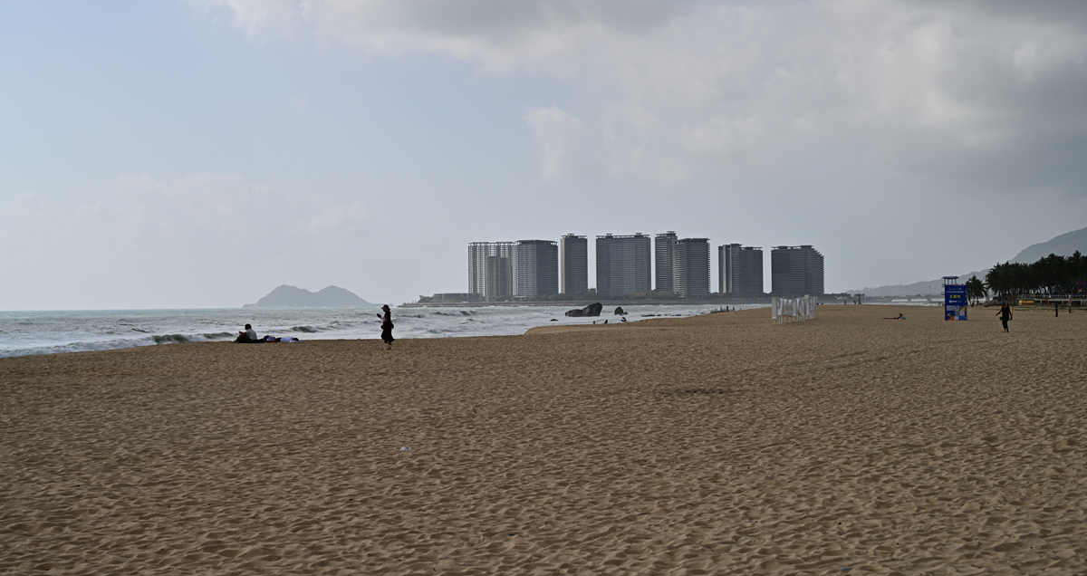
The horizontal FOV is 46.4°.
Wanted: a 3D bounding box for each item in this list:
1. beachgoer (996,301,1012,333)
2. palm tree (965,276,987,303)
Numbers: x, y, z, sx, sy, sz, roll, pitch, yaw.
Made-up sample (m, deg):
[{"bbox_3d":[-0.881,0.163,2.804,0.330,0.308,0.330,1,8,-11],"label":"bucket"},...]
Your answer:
[{"bbox_3d":[25.616,1.639,70.500,0.800,1.687,0.500,-1,-1,21],"label":"beachgoer"},{"bbox_3d":[122.923,0.643,360.000,6.000,8.383,6.000,-1,-1,19],"label":"palm tree"}]

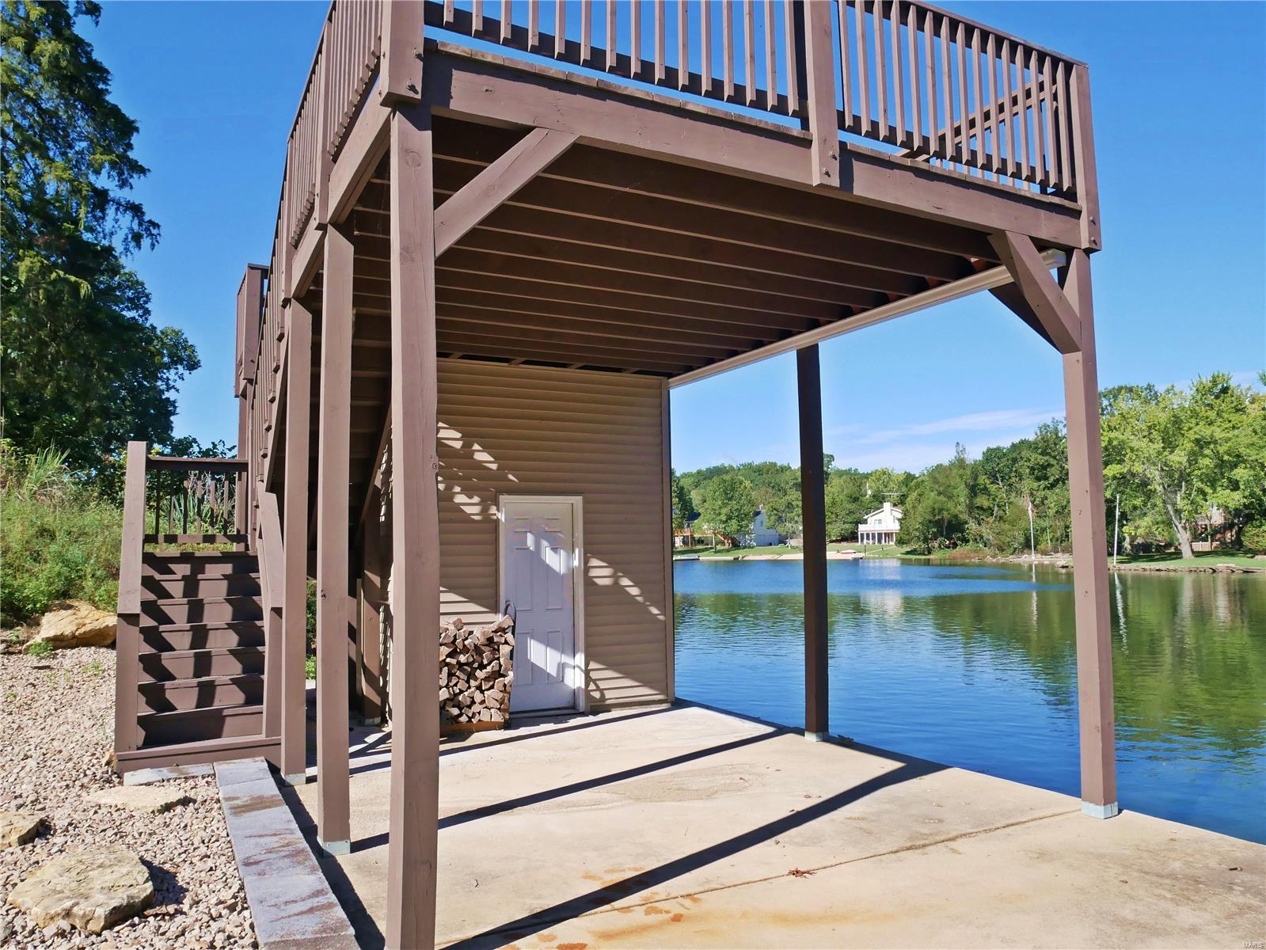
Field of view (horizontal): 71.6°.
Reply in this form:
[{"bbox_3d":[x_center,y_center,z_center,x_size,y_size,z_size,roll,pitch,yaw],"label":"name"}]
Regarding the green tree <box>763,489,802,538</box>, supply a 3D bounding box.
[{"bbox_3d":[22.319,6.194,125.000,6.600,8.200,6.600,-2,-4,10],"label":"green tree"}]

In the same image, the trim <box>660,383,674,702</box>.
[{"bbox_3d":[0.351,0.657,9.249,0.090,3.370,0.080,1,-5,-29],"label":"trim"}]

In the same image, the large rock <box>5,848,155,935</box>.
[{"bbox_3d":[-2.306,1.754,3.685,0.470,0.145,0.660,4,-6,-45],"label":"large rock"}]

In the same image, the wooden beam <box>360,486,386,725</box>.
[{"bbox_3d":[-2.443,1.193,8.241,0.150,2.240,0.150,1,-5,-29],"label":"wooden beam"}]

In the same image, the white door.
[{"bbox_3d":[-0.888,1.267,8.507,0.840,2.080,0.080,1,-5,-29],"label":"white door"}]

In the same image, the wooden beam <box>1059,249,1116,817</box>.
[{"bbox_3d":[2.790,0.327,5.383,0.140,3.420,0.140,2,-5,-27],"label":"wooden beam"}]

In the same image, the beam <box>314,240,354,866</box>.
[{"bbox_3d":[-1.668,0.324,4.916,0.140,3.470,0.140,2,-5,-27],"label":"beam"}]

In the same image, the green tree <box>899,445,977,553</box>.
[{"bbox_3d":[39.618,3.210,114.000,9.500,13.700,9.000,-2,-4,19],"label":"green tree"}]

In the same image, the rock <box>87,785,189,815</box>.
[{"bbox_3d":[-2.923,1.910,5.171,0.580,0.085,0.320,-2,-5,20],"label":"rock"}]

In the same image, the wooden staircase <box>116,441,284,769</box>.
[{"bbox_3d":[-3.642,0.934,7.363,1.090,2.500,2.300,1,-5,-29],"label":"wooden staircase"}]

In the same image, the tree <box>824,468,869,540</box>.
[{"bbox_3d":[37.628,5.150,155.000,8.300,12.600,8.000,-2,-4,14],"label":"tree"}]

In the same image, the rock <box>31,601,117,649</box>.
[{"bbox_3d":[-5.124,1.387,8.100,0.780,0.390,0.520,2,-5,-27],"label":"rock"}]

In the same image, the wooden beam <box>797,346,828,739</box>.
[{"bbox_3d":[1.520,0.545,7.450,0.140,3.330,0.140,2,-5,-27],"label":"wooden beam"}]

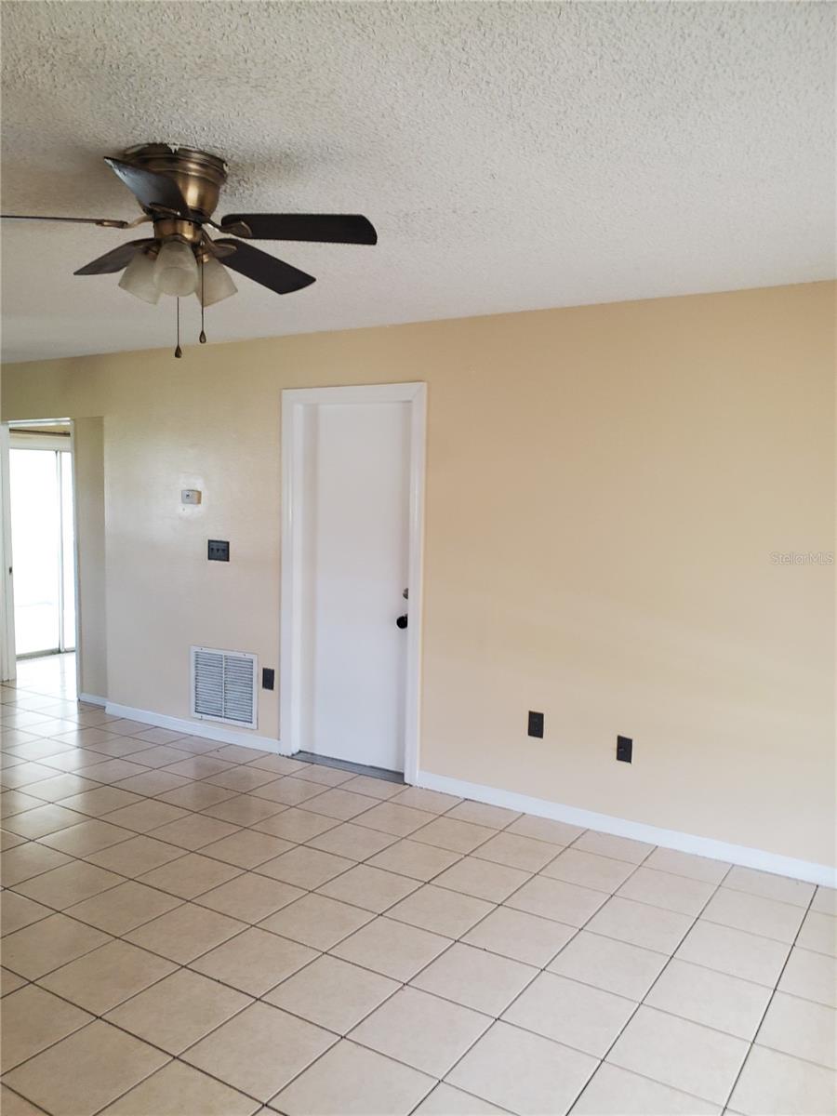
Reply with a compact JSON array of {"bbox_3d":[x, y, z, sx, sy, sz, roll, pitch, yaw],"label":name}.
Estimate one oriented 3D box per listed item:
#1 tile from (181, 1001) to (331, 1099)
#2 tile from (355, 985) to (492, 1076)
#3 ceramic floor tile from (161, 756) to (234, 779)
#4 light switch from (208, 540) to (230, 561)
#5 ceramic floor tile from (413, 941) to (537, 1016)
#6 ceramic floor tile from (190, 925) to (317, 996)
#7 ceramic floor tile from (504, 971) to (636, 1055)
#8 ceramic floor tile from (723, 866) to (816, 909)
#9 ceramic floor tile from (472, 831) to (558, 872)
[{"bbox_3d":[-0.445,1.394,2.377,0.320,0.010,0.320,4,5,31],"label":"tile"},{"bbox_3d":[0.009,1.369,2.428,0.321,0.010,0.321,3,4,33],"label":"tile"},{"bbox_3d":[-1.236,1.188,4.732,0.322,0.010,0.322,4,4,32],"label":"ceramic floor tile"},{"bbox_3d":[-1.231,-0.043,5.152,0.174,0.124,0.015,4,4,32],"label":"light switch"},{"bbox_3d":[0.184,1.352,2.690,0.322,0.010,0.322,4,4,32],"label":"ceramic floor tile"},{"bbox_3d":[-0.551,1.365,2.832,0.323,0.010,0.323,4,6,33],"label":"ceramic floor tile"},{"bbox_3d":[0.453,1.352,2.491,0.319,0.010,0.319,3,4,32],"label":"ceramic floor tile"},{"bbox_3d":[1.417,1.331,3.399,0.322,0.010,0.266,4,4,32],"label":"ceramic floor tile"},{"bbox_3d":[0.433,1.280,3.640,0.319,0.010,0.319,3,4,32],"label":"ceramic floor tile"}]

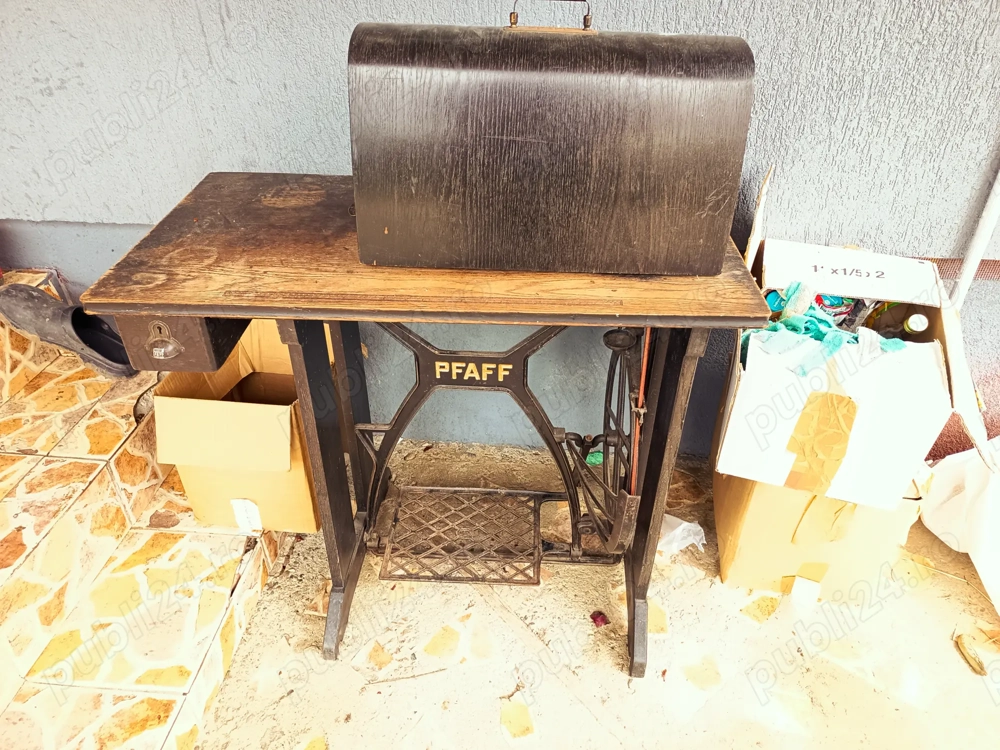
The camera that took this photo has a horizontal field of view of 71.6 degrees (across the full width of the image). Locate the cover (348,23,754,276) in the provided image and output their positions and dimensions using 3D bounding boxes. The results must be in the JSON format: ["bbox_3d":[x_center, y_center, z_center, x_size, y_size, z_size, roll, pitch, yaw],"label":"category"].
[{"bbox_3d":[0.063,-0.352,1.054,0.546,0.294,0.247,2,37,2],"label":"cover"}]

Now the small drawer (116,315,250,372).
[{"bbox_3d":[-0.469,-0.142,1.116,0.123,0.093,0.342,2,37,1],"label":"small drawer"}]

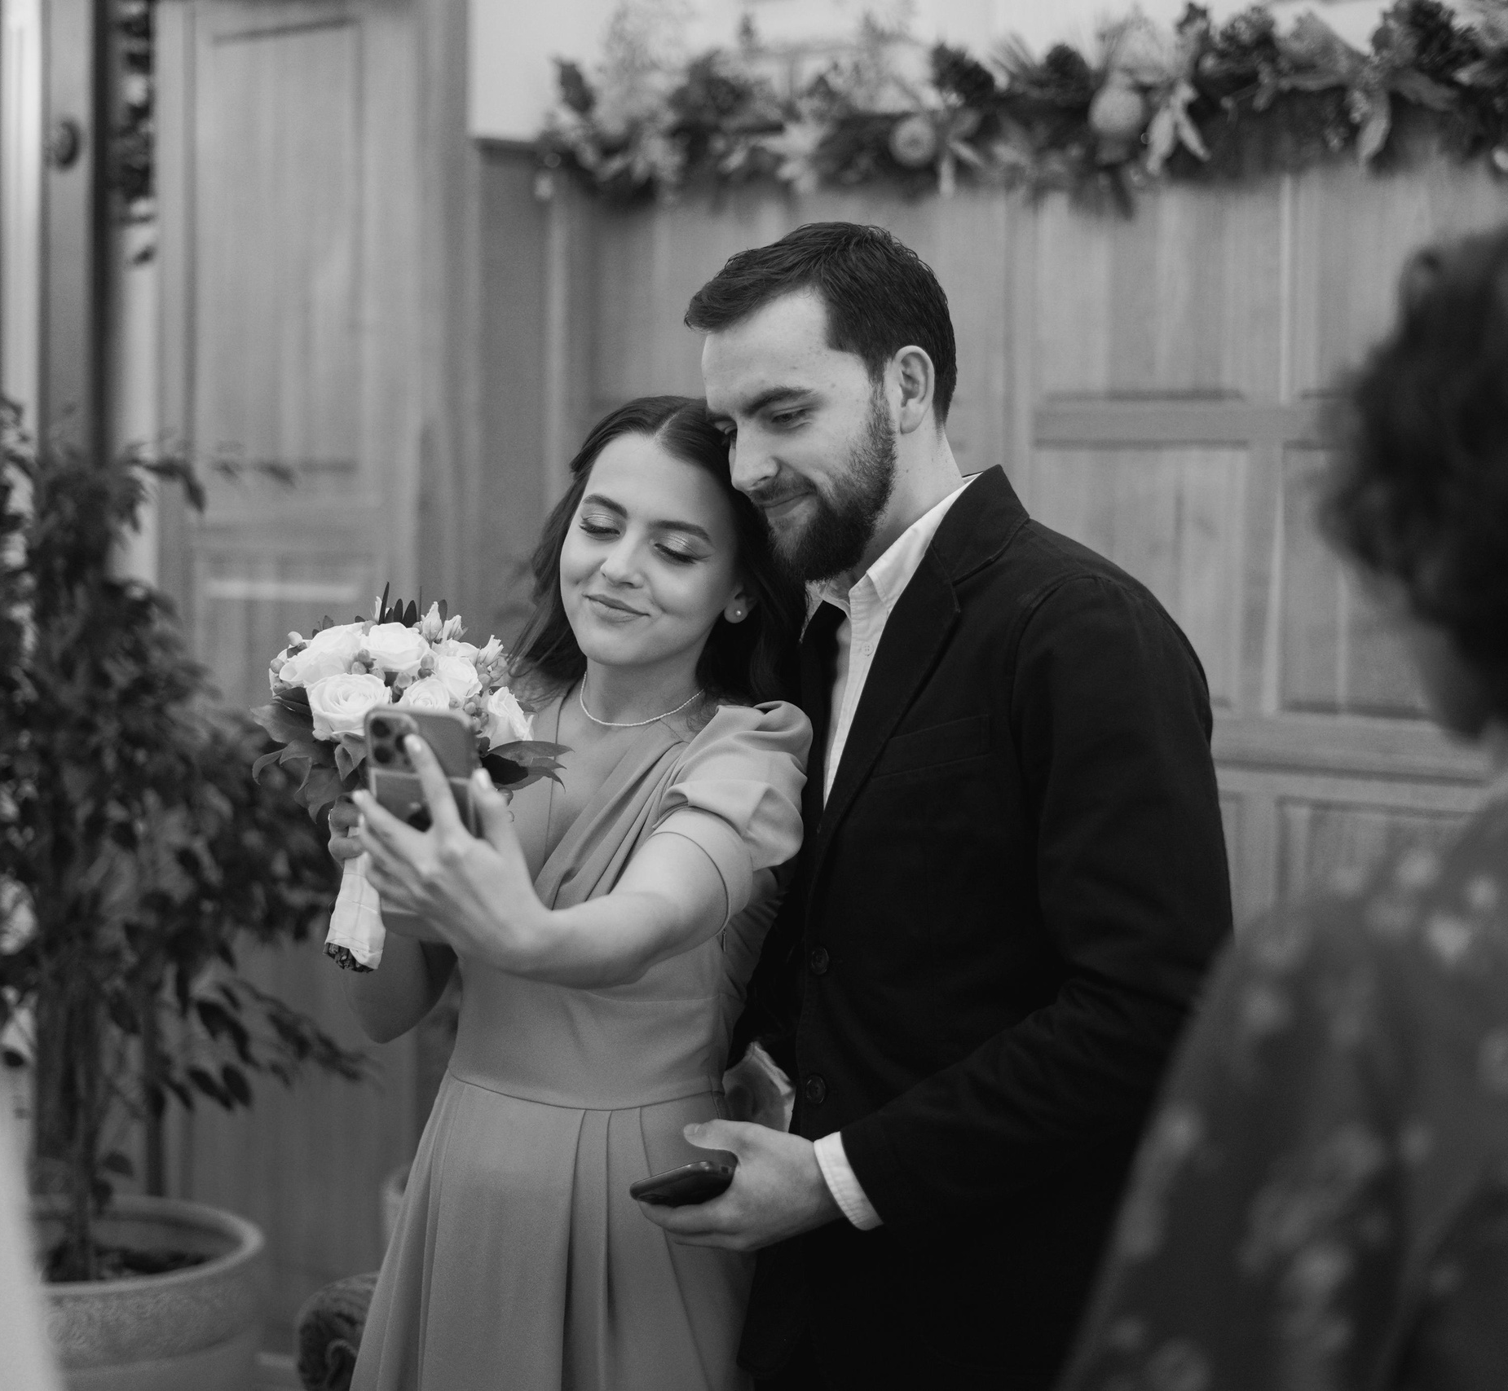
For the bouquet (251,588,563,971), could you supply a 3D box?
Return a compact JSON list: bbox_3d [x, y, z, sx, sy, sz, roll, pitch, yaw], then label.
[{"bbox_3d":[-0.242,0.059,2.000,0.220,0.270,0.205,9,8,-6],"label":"bouquet"}]

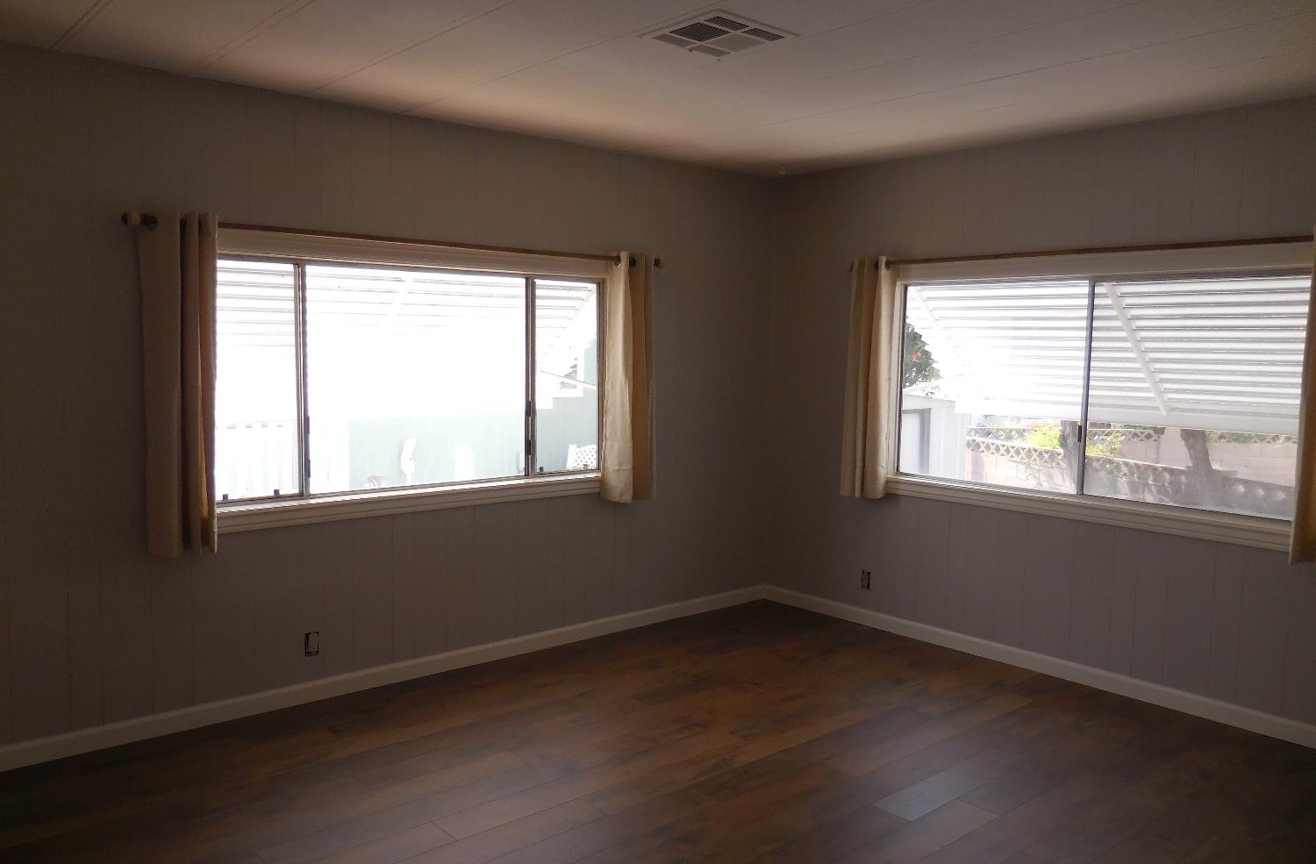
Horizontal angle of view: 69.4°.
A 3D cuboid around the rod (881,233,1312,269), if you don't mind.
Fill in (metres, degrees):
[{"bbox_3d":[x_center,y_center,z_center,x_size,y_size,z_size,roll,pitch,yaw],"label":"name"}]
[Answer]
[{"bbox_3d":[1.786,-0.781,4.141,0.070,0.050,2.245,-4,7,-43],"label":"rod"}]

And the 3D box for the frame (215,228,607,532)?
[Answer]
[{"bbox_3d":[-1.008,-0.231,4.165,2.056,1.157,0.094,-4,7,-39],"label":"frame"}]

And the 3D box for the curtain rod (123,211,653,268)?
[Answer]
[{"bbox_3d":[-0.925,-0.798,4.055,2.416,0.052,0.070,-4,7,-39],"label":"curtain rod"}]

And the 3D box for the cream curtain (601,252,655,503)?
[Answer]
[{"bbox_3d":[-0.148,-0.271,4.755,0.250,1.222,0.099,-4,7,-39],"label":"cream curtain"}]

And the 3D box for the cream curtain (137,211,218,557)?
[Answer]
[{"bbox_3d":[-1.734,-0.169,3.449,0.229,1.219,0.099,-4,7,-39],"label":"cream curtain"}]

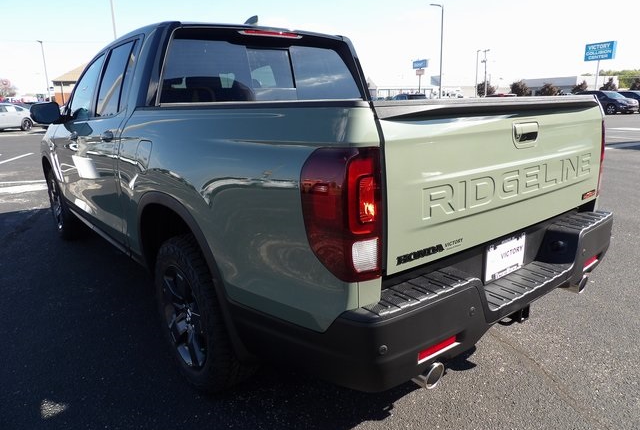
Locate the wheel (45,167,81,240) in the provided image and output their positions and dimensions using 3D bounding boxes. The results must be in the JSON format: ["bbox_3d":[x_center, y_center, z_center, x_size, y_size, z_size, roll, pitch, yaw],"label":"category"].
[{"bbox_3d":[-2.554,-0.114,4.519,0.245,0.740,0.740,-12,18,-38],"label":"wheel"}]

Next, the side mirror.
[{"bbox_3d":[-2.179,-0.816,3.529,0.225,0.170,0.140,-12,18,-38],"label":"side mirror"}]

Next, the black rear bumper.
[{"bbox_3d":[0.628,0.223,1.949,1.900,0.360,0.680,-12,18,-38],"label":"black rear bumper"}]

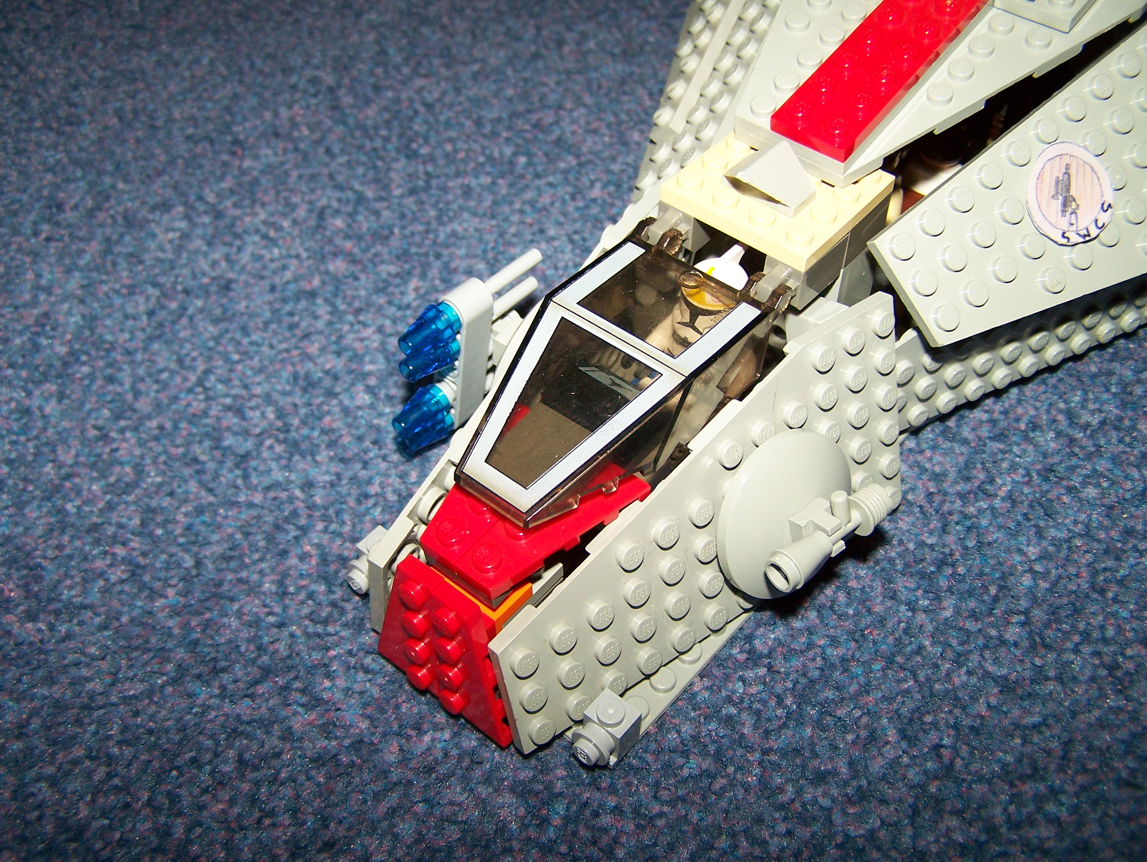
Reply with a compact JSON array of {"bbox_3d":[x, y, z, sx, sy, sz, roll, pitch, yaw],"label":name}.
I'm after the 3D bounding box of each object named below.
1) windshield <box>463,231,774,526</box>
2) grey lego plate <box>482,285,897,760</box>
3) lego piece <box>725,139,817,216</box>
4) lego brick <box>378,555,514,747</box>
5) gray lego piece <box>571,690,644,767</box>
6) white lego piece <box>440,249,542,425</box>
[{"bbox_3d":[0.005,-0.009,0.220,0.032,0.019,0.059,32,55,25],"label":"windshield"},{"bbox_3d":[0.025,0.015,0.226,0.096,0.048,0.005,-29,36,-26],"label":"grey lego plate"},{"bbox_3d":[0.036,-0.048,0.232,0.016,0.010,0.008,32,55,25],"label":"lego piece"},{"bbox_3d":[-0.024,0.038,0.221,0.032,0.032,0.005,33,52,26],"label":"lego brick"},{"bbox_3d":[0.005,0.054,0.225,0.008,0.011,0.011,32,55,25],"label":"gray lego piece"},{"bbox_3d":[-0.018,-0.020,0.267,0.008,0.040,0.025,38,56,19],"label":"white lego piece"}]

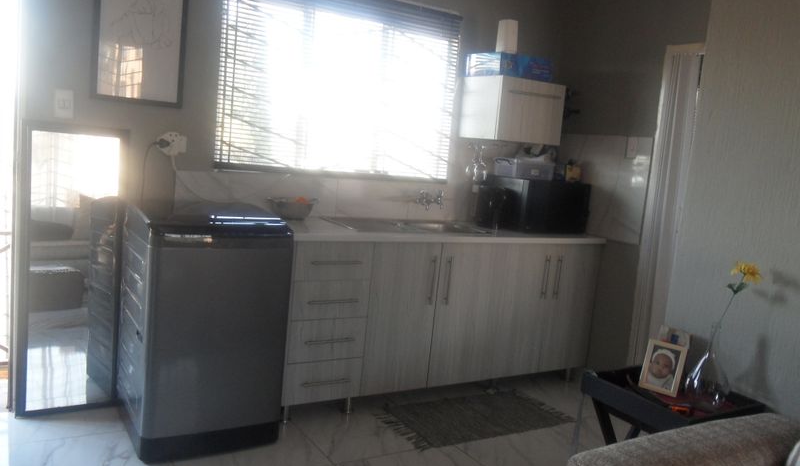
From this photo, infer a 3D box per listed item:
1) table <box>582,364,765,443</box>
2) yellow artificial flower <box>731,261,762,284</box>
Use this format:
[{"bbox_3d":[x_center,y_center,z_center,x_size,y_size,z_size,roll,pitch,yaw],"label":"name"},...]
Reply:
[{"bbox_3d":[1.000,0.853,2.488,0.465,0.540,0.485,1,9,-32],"label":"table"},{"bbox_3d":[1.244,0.142,2.323,0.110,0.080,0.110,7,8,13],"label":"yellow artificial flower"}]

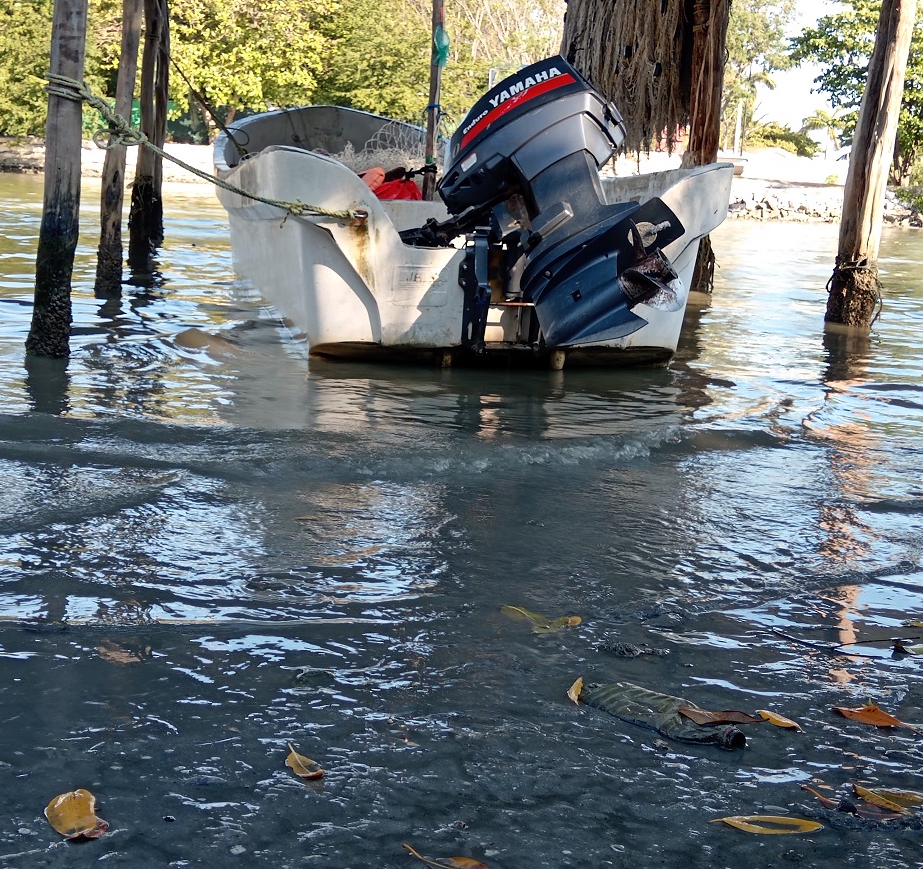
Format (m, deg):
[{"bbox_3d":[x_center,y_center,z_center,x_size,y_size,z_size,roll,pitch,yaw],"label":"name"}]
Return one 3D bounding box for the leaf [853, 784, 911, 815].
[{"bbox_3d":[0.430,0.374,1.641,0.024,0.016,0.074,-4,12,-37],"label":"leaf"}]

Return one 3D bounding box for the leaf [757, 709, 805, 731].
[{"bbox_3d":[0.379,0.341,1.910,0.022,0.014,0.071,-5,12,-39],"label":"leaf"}]

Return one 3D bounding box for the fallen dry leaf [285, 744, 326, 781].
[{"bbox_3d":[-0.162,0.337,1.663,0.036,0.019,0.083,-2,11,-28],"label":"fallen dry leaf"}]

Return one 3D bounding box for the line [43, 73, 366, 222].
[{"bbox_3d":[-0.815,-0.911,5.218,1.057,0.413,0.160,0,10,-16],"label":"line"}]

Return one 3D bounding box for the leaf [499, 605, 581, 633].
[{"bbox_3d":[0.115,0.266,2.340,0.126,0.016,0.062,7,10,23],"label":"leaf"}]

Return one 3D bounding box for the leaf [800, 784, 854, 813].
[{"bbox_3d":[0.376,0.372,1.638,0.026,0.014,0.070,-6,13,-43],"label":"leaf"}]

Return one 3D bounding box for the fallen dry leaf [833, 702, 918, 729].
[{"bbox_3d":[0.496,0.342,1.929,0.103,0.021,0.040,9,11,33],"label":"fallen dry leaf"}]

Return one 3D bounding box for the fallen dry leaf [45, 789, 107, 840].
[{"bbox_3d":[-0.349,0.345,1.461,0.058,0.026,0.084,0,10,-18],"label":"fallen dry leaf"}]

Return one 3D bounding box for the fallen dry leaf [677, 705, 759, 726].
[{"bbox_3d":[0.298,0.324,1.849,0.098,0.024,0.036,5,10,8],"label":"fallen dry leaf"}]

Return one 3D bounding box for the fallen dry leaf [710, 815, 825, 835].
[{"bbox_3d":[0.294,0.377,1.550,0.109,0.013,0.034,3,10,-3],"label":"fallen dry leaf"}]

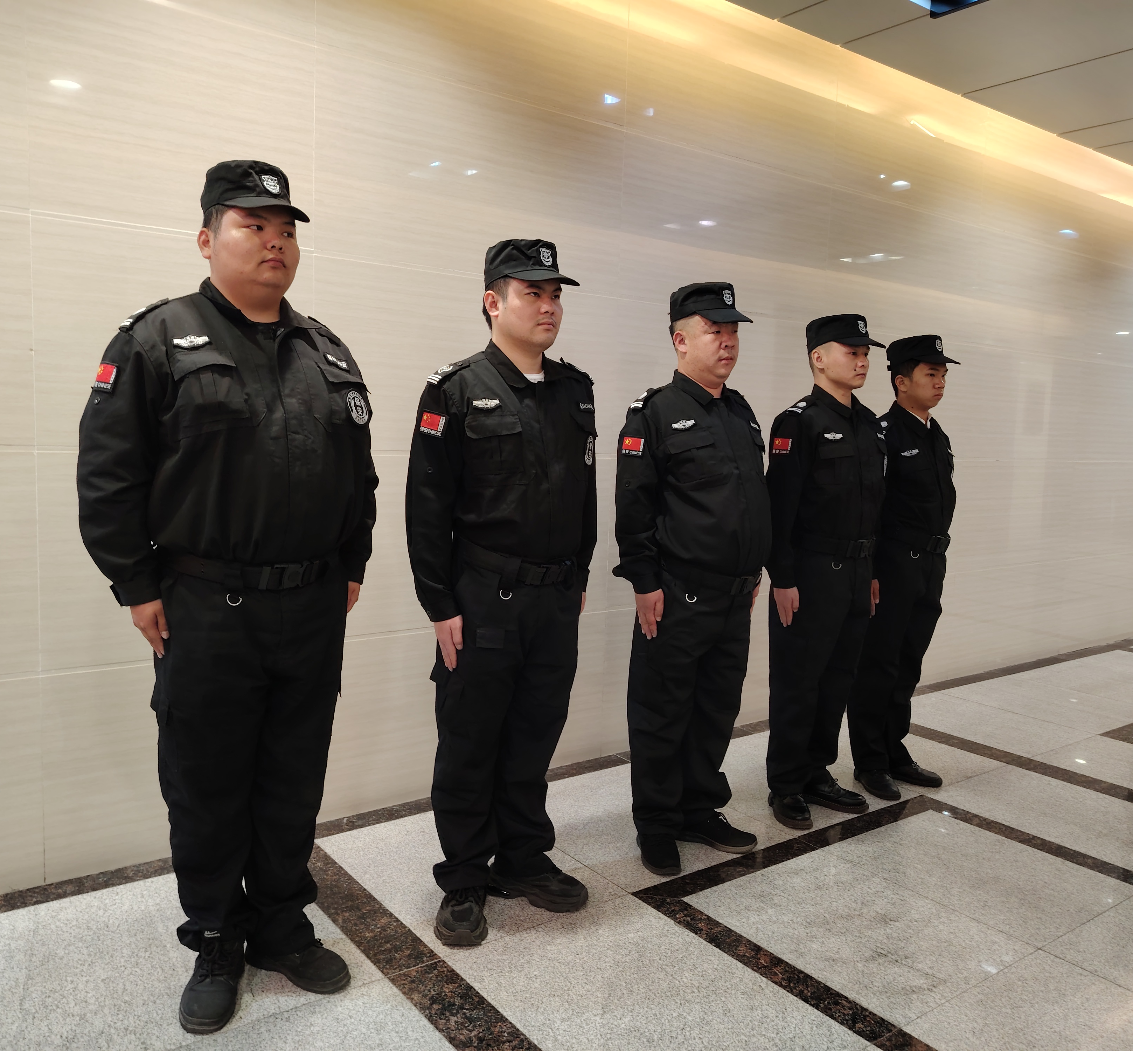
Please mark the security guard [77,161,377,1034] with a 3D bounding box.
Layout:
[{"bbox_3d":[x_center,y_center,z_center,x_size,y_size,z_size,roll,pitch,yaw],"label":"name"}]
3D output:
[{"bbox_3d":[-0.730,0.139,2.196,0.650,1.870,0.440,-2,8,-36],"label":"security guard"}]

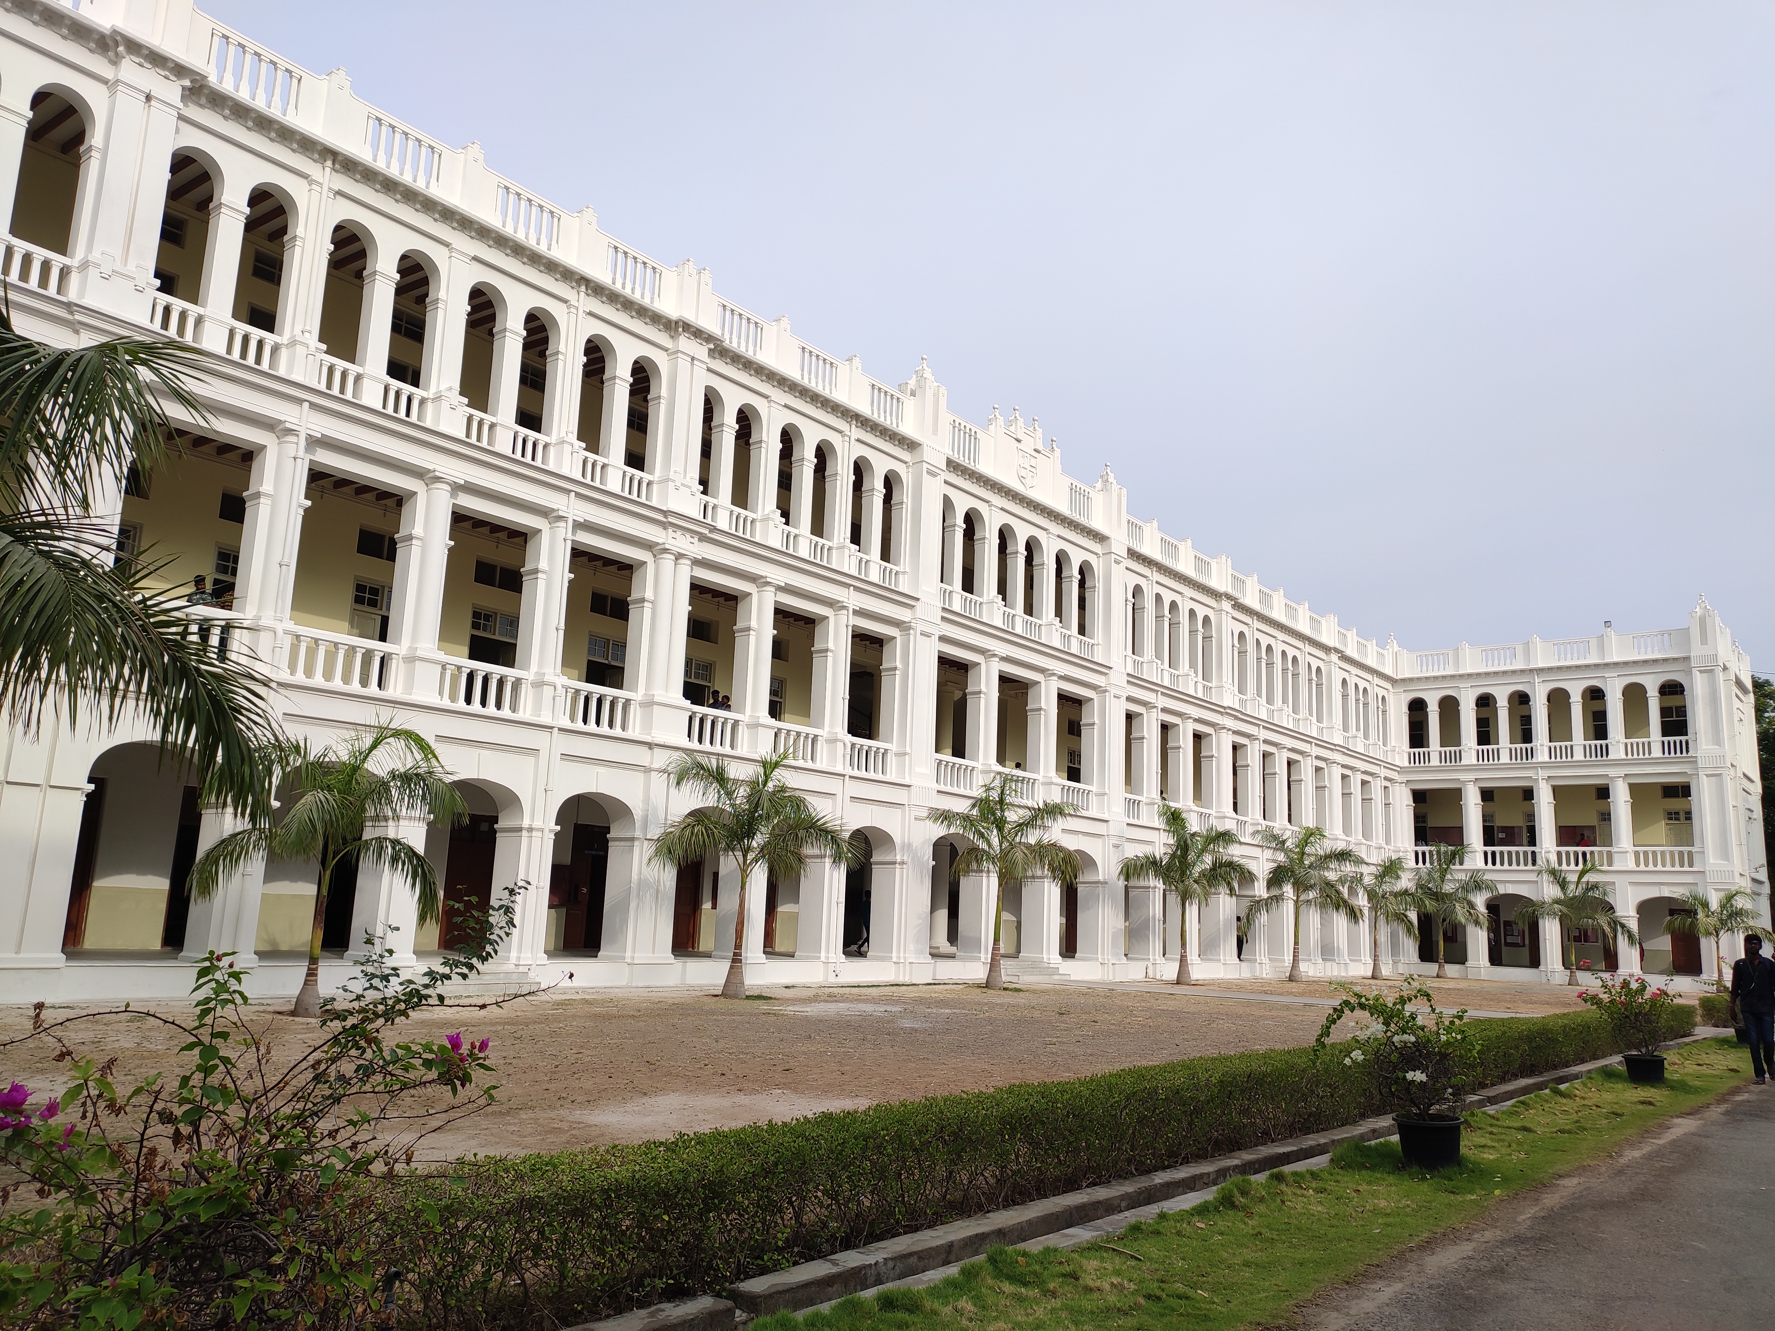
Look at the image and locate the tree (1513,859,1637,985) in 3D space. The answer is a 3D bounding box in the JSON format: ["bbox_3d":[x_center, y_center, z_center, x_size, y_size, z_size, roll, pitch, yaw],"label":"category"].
[{"bbox_3d":[29.082,10.820,54.201,4.551,5.220,4.551,-6,-14,38],"label":"tree"}]

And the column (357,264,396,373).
[{"bbox_3d":[-8.633,-5.766,21.642,0.430,1.800,0.450,-6,-13,38],"label":"column"}]

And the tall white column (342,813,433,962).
[{"bbox_3d":[-8.233,3.716,21.242,0.920,2.480,0.760,-6,-13,38],"label":"tall white column"}]

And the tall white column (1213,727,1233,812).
[{"bbox_3d":[11.794,3.666,45.168,0.550,3.080,1.200,-7,-14,39],"label":"tall white column"}]

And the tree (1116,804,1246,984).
[{"bbox_3d":[8.819,6.806,38.365,3.656,5.250,3.656,-6,-14,38],"label":"tree"}]

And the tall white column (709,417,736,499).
[{"bbox_3d":[-3.713,-4.487,28.752,0.381,1.875,0.437,-6,-14,38],"label":"tall white column"}]

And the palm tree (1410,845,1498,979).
[{"bbox_3d":[24.112,10.459,54.880,3.600,5.700,3.500,-7,-14,39],"label":"palm tree"}]

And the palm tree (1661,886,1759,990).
[{"bbox_3d":[31.506,10.399,48.703,3.500,4.000,3.400,-7,-14,39],"label":"palm tree"}]

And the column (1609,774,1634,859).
[{"bbox_3d":[31.520,6.380,55.134,0.556,3.234,0.714,-7,-14,38],"label":"column"}]

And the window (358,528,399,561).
[{"bbox_3d":[-9.764,-2.264,24.863,0.120,0.505,1.162,-6,-13,38],"label":"window"}]

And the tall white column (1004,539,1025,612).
[{"bbox_3d":[3.615,-2.414,36.410,0.409,1.743,0.420,-7,-14,38],"label":"tall white column"}]

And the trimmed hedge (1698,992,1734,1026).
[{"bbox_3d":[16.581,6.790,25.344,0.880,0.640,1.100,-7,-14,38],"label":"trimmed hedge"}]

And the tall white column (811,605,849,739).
[{"bbox_3d":[-1.379,0.190,29.781,0.720,3.100,0.640,-7,-14,39],"label":"tall white column"}]

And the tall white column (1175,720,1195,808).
[{"bbox_3d":[10.167,3.371,43.908,0.693,3.087,0.504,-7,-14,38],"label":"tall white column"}]

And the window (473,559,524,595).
[{"bbox_3d":[-8.125,-1.862,26.829,0.140,0.550,1.240,-7,-14,39],"label":"window"}]

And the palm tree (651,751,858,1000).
[{"bbox_3d":[-2.506,3.902,24.128,3.749,4.605,3.672,3,-11,-6],"label":"palm tree"}]

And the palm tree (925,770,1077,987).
[{"bbox_3d":[2.844,5.193,31.110,3.573,5.178,3.499,1,-11,5],"label":"palm tree"}]

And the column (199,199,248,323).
[{"bbox_3d":[-10.194,-6.152,19.681,0.400,1.900,0.400,-7,-14,39],"label":"column"}]

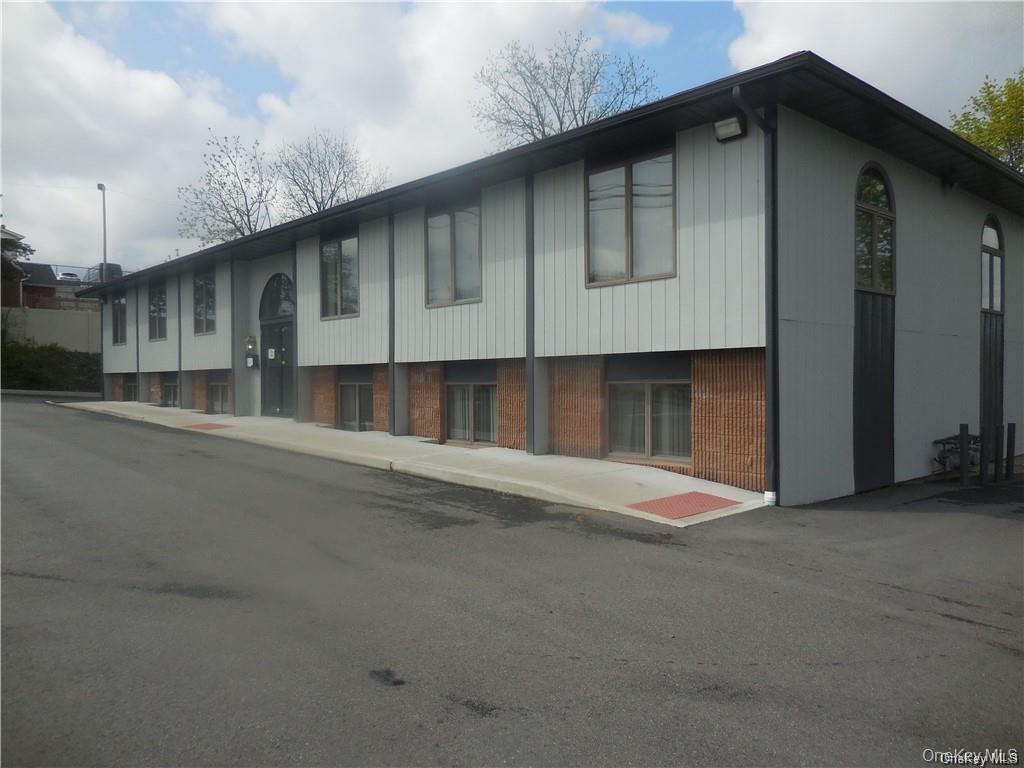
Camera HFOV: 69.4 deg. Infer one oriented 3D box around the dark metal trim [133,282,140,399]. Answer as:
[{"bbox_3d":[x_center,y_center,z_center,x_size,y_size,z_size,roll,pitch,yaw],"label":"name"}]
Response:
[{"bbox_3d":[-11.995,-1.333,23.836,0.100,3.800,0.170,-1,1,-43],"label":"dark metal trim"}]

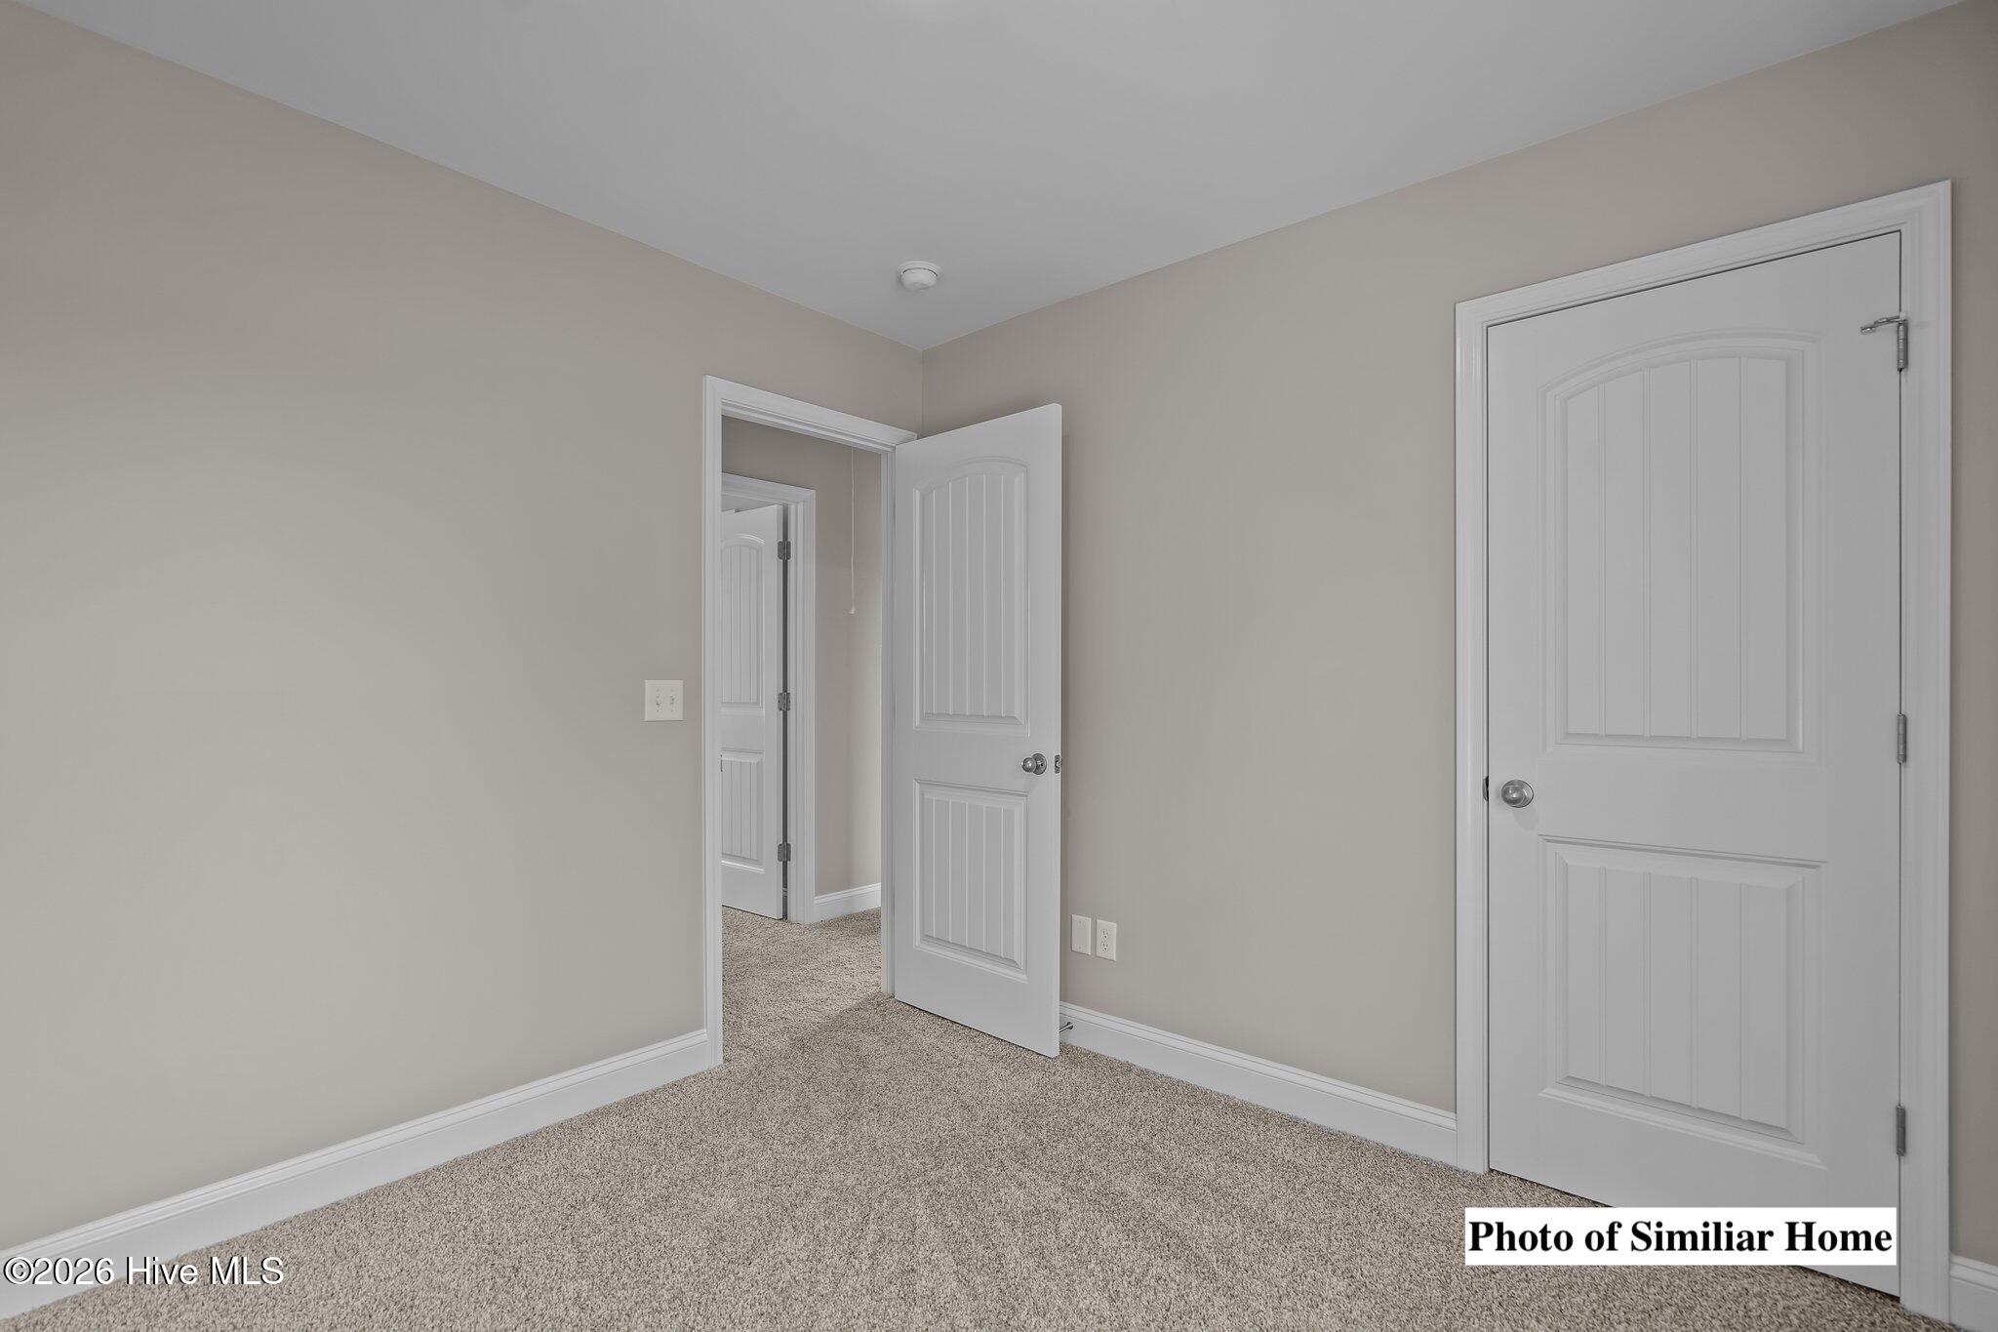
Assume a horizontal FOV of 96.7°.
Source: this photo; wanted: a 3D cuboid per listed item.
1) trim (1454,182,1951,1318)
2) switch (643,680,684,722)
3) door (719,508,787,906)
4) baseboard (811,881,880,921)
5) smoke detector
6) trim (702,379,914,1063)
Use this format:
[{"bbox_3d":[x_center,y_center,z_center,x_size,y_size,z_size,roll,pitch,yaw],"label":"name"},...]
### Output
[{"bbox_3d":[1.452,0.165,1.926,0.846,2.132,0.060,0,0,41],"label":"trim"},{"bbox_3d":[-0.992,0.103,2.634,0.010,0.114,0.118,0,0,41],"label":"switch"},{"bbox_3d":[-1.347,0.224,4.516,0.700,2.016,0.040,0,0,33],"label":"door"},{"bbox_3d":[-0.747,1.207,4.537,0.018,0.130,0.460,0,0,41],"label":"baseboard"},{"bbox_3d":[-0.245,-1.202,2.752,0.133,0.045,0.133,0,0,0],"label":"smoke detector"},{"bbox_3d":[-0.642,0.172,3.083,0.120,2.121,0.888,0,0,41],"label":"trim"}]

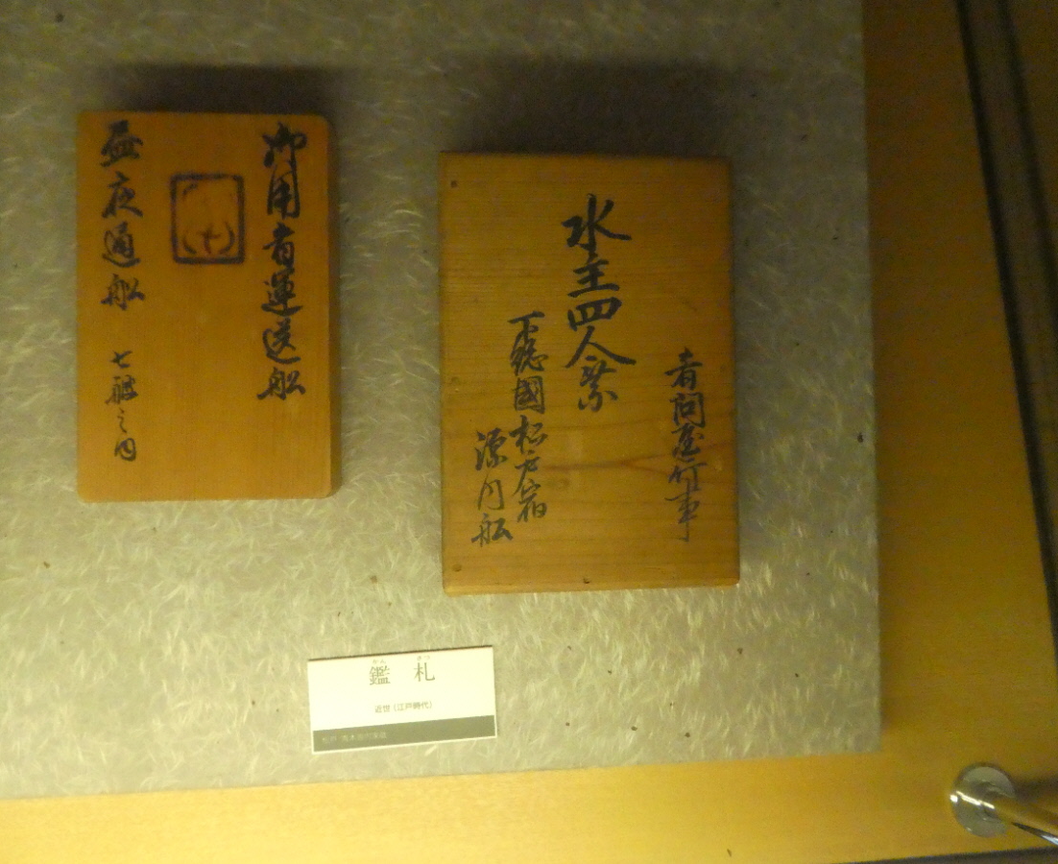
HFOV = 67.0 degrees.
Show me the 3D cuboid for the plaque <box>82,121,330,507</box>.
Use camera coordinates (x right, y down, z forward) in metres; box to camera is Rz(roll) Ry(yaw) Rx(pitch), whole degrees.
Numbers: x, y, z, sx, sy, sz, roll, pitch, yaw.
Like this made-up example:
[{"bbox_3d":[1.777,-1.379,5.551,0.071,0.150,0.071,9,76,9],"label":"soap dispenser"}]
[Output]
[{"bbox_3d":[-0.167,-0.064,0.422,0.126,0.023,0.200,-1,89,-5],"label":"plaque"}]

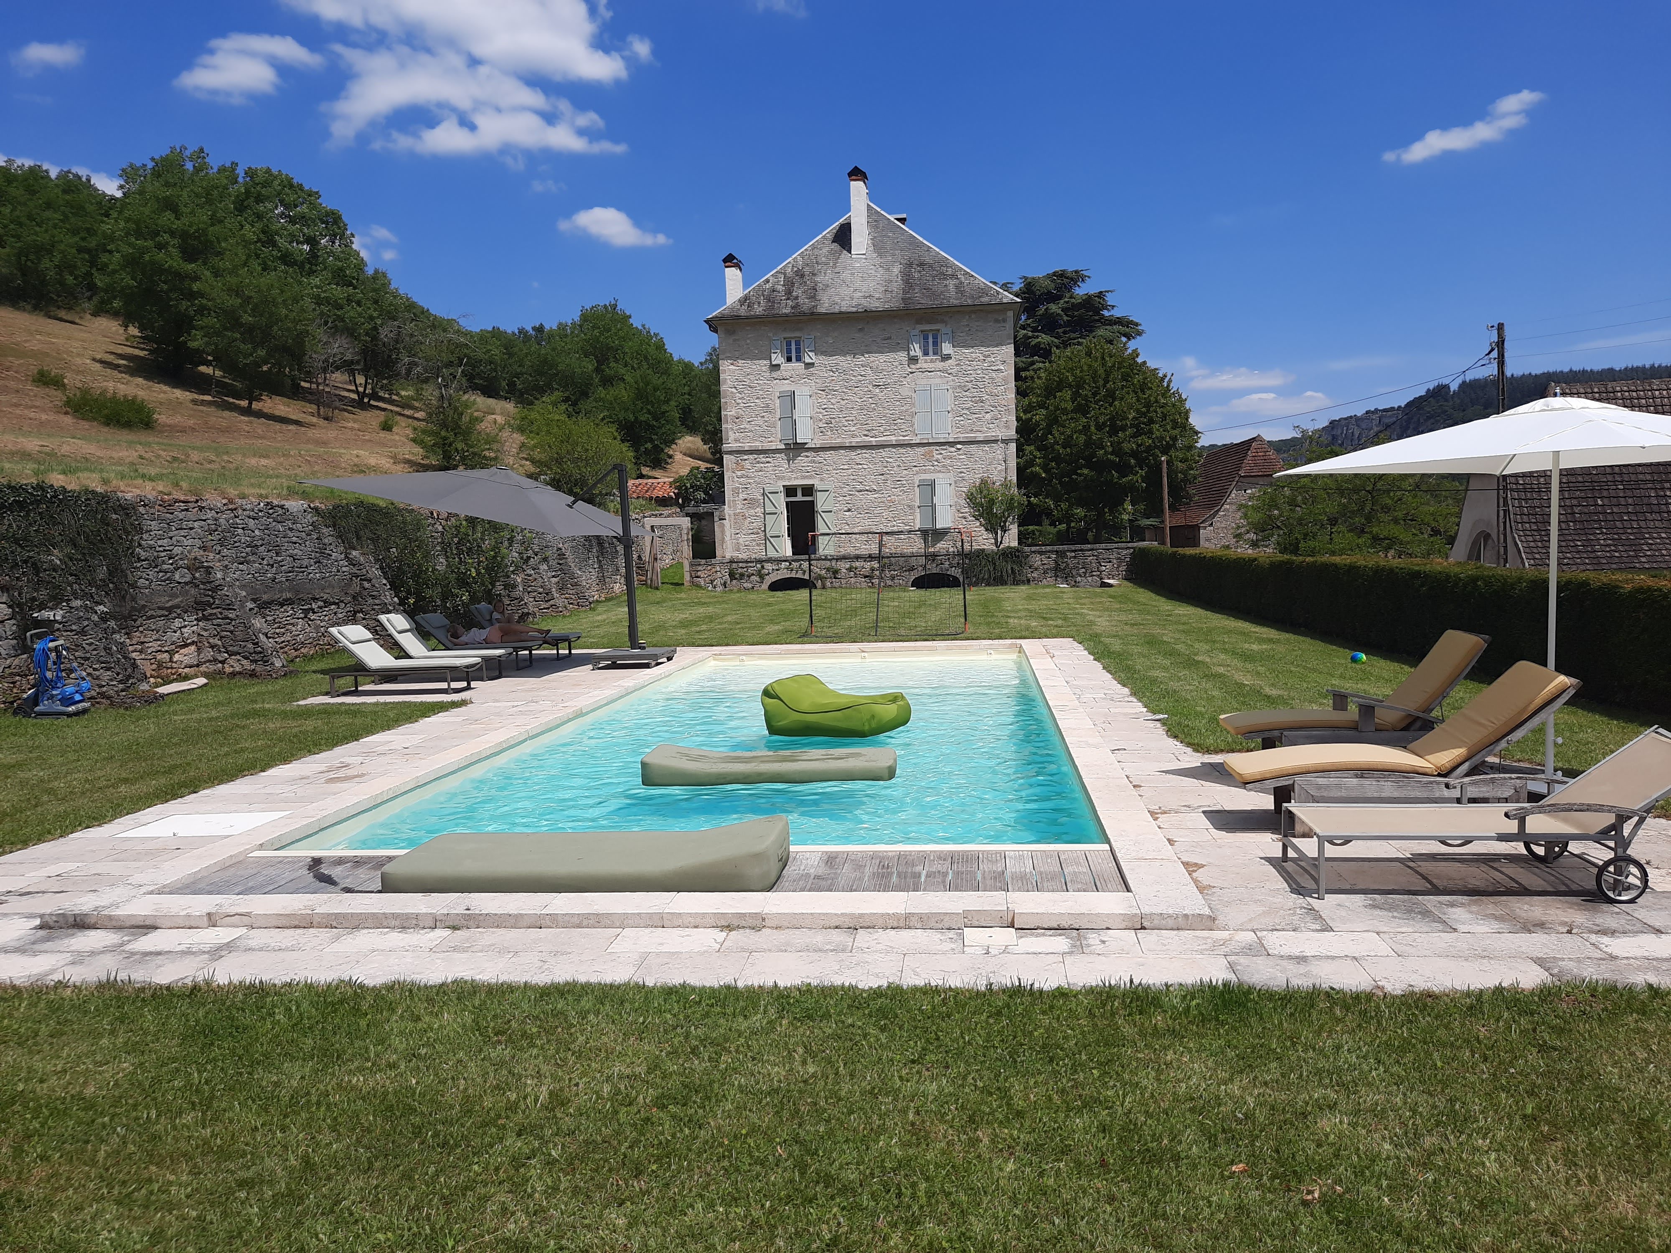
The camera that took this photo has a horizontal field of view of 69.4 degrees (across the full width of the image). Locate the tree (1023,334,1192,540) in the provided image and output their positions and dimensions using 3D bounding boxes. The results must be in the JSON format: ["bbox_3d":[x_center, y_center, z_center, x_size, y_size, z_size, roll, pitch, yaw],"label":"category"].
[{"bbox_3d":[11.120,-7.650,50.000,8.000,8.700,7.800,-1,4,7],"label":"tree"}]

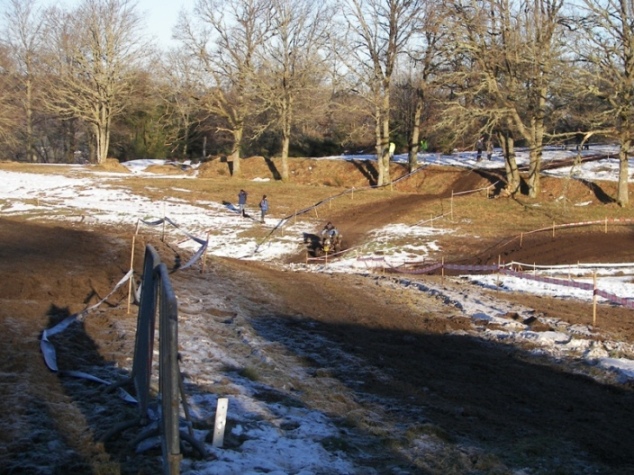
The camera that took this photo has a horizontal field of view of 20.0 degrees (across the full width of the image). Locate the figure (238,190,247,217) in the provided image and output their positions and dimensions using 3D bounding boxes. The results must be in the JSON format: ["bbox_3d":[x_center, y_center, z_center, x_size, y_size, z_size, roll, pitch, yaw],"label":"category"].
[{"bbox_3d":[-4.711,-2.160,113.000,0.580,1.730,0.420,0,2,-11],"label":"figure"}]

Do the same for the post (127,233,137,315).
[{"bbox_3d":[-2.320,0.470,22.500,0.035,0.970,0.035,4,2,0],"label":"post"}]

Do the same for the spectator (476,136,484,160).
[{"bbox_3d":[12.211,-6.595,134.000,0.520,1.720,0.360,0,2,17],"label":"spectator"}]

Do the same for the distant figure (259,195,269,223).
[{"bbox_3d":[-3.325,-1.795,113.000,0.420,1.730,0.520,1,2,27],"label":"distant figure"}]

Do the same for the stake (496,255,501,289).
[{"bbox_3d":[4.658,0.885,46.000,0.040,0.940,0.040,1,2,0],"label":"stake"}]

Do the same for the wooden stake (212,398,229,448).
[{"bbox_3d":[-0.593,1.136,11.000,0.060,0.300,0.030,7,2,0],"label":"wooden stake"}]

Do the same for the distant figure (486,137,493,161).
[{"bbox_3d":[12.898,-6.610,134.000,0.500,1.700,0.360,0,2,17],"label":"distant figure"}]

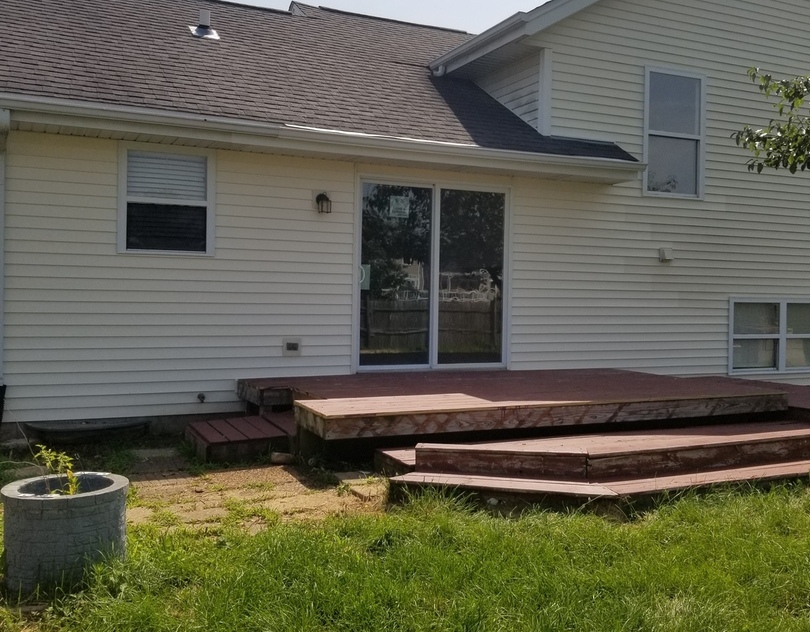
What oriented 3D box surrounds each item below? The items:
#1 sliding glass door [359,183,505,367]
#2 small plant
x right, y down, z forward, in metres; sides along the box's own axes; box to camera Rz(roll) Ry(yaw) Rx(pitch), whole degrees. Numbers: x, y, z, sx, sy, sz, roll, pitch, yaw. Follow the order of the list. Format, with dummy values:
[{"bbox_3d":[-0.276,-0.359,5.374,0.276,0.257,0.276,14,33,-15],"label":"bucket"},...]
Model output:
[{"bbox_3d":[0.323,-0.413,8.713,1.780,1.960,0.100,0,1,-24],"label":"sliding glass door"},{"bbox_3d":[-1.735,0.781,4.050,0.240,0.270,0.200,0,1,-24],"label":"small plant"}]

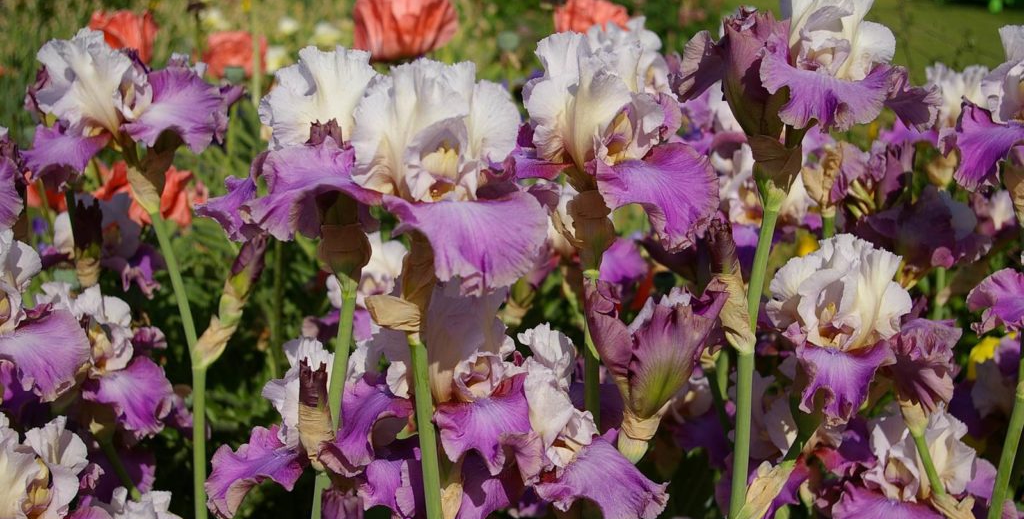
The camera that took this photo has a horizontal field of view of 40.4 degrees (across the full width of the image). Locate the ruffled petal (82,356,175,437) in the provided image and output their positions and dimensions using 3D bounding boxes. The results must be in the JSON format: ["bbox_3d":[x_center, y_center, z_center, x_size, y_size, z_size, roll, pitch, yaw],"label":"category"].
[{"bbox_3d":[-0.289,0.103,1.050,0.064,0.050,0.065,-12,19,-40],"label":"ruffled petal"}]

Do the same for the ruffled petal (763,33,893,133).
[{"bbox_3d":[0.206,-0.116,0.920,0.087,0.056,0.062,-2,14,-8],"label":"ruffled petal"}]

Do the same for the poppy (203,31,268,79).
[{"bbox_3d":[-0.486,-0.359,2.450,0.115,0.082,0.110,0,12,0],"label":"poppy"}]

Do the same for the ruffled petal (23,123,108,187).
[{"bbox_3d":[-0.390,-0.091,1.220,0.065,0.051,0.065,-12,19,-38],"label":"ruffled petal"}]

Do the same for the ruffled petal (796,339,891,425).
[{"bbox_3d":[0.272,0.101,1.140,0.073,0.057,0.050,3,15,12],"label":"ruffled petal"}]

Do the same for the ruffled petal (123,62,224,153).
[{"bbox_3d":[-0.284,-0.128,1.170,0.075,0.073,0.080,11,17,43],"label":"ruffled petal"}]

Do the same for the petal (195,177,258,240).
[{"bbox_3d":[-0.212,-0.038,1.050,0.065,0.046,0.060,-7,16,-24],"label":"petal"}]

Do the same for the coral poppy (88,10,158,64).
[{"bbox_3d":[-0.587,-0.335,2.100,0.105,0.085,0.105,0,14,0],"label":"coral poppy"}]

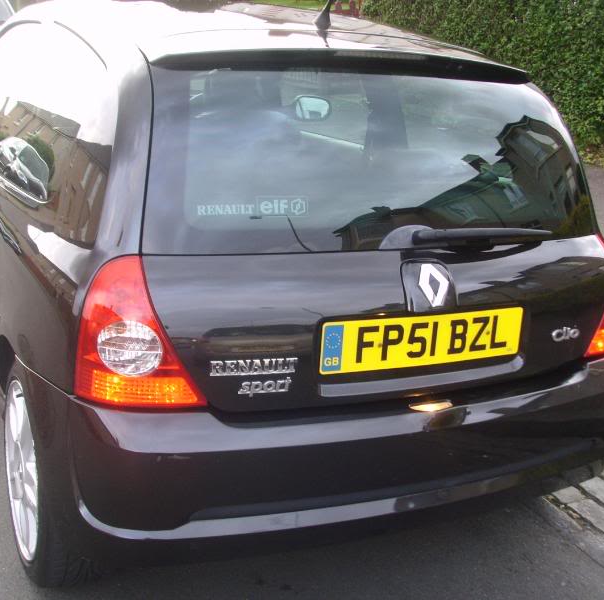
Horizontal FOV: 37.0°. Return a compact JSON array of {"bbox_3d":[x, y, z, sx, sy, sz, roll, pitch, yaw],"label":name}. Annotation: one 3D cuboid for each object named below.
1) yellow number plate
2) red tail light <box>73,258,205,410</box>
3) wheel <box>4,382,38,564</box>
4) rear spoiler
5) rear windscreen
[{"bbox_3d":[0.270,0.084,1.963,0.520,0.111,0.020,-4,15,-27],"label":"yellow number plate"},{"bbox_3d":[-0.318,0.058,1.768,0.251,0.288,0.164,-1,18,-19],"label":"red tail light"},{"bbox_3d":[-0.605,0.408,2.231,0.180,0.430,0.430,-4,19,-27],"label":"wheel"},{"bbox_3d":[0.144,-0.562,2.127,1.060,0.085,0.170,-4,19,-27],"label":"rear spoiler"},{"bbox_3d":[0.195,-0.326,2.056,1.220,0.497,0.100,-4,-16,-27],"label":"rear windscreen"}]

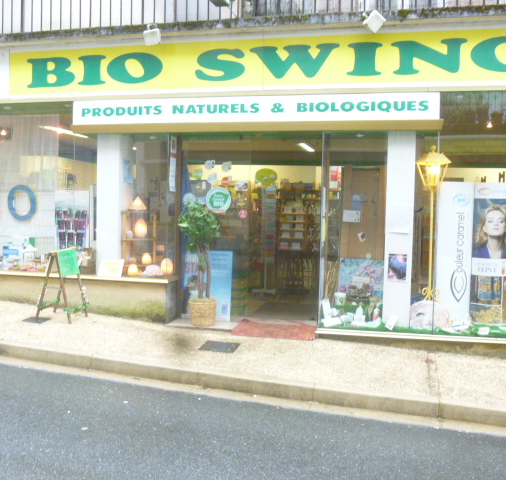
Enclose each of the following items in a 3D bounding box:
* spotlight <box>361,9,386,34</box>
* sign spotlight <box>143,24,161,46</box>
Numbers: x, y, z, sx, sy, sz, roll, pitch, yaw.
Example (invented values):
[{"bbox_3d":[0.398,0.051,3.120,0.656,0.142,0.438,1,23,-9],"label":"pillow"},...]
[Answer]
[{"bbox_3d":[1.121,-2.015,5.825,0.160,0.150,0.110,48,-2,22],"label":"spotlight"},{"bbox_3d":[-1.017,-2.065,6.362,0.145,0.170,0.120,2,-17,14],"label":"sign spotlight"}]

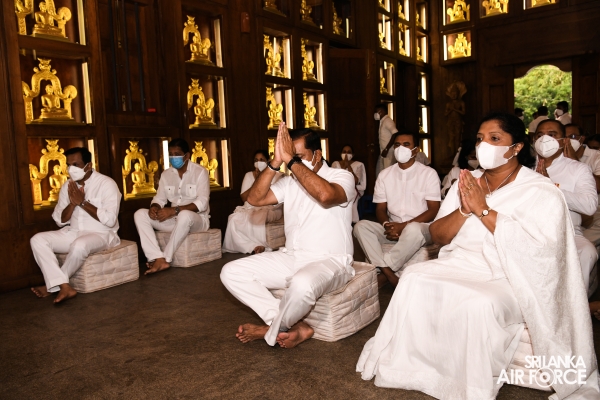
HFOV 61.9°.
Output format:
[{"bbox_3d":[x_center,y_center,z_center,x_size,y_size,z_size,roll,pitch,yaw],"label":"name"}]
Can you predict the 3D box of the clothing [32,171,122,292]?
[{"bbox_3d":[-1.659,0.222,3.785,0.524,0.879,0.580,0,6,29],"label":"clothing"}]

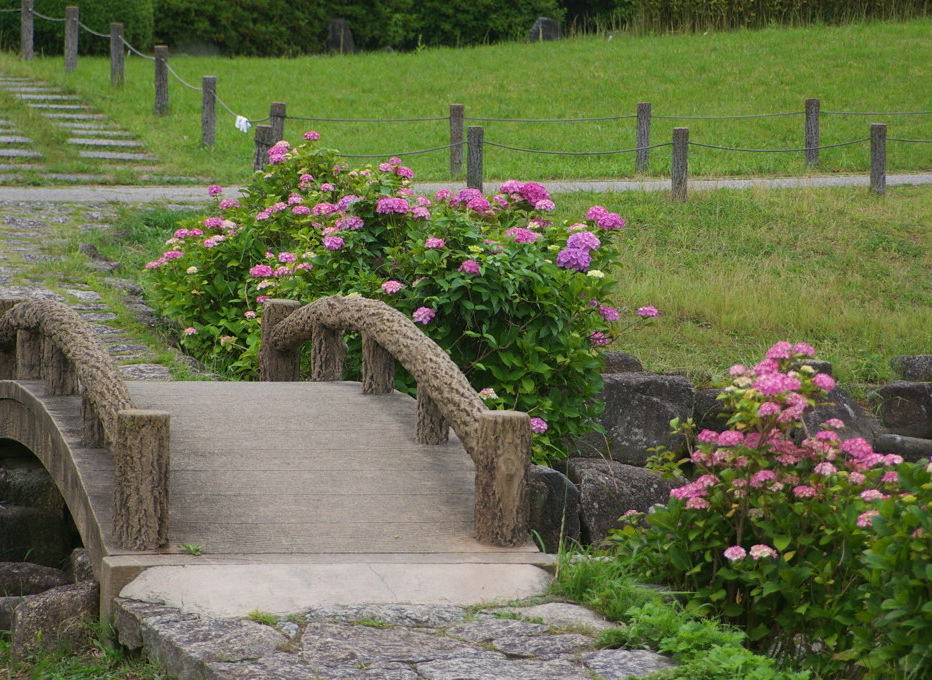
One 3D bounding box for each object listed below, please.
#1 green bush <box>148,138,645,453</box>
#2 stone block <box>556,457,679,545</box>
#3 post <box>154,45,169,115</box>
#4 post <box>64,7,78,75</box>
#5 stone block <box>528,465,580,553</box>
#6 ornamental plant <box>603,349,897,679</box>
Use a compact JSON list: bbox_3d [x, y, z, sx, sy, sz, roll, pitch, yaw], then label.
[{"bbox_3d":[-0.331,-0.253,21.888,2.496,1.472,1.920,1,5,0],"label":"green bush"},{"bbox_3d":[0.709,0.742,20.480,0.563,0.371,0.422,1,5,0],"label":"stone block"},{"bbox_3d":[-3.146,-2.686,46.080,0.132,0.723,0.132,1,5,0],"label":"post"},{"bbox_3d":[-4.381,-3.332,49.536,0.132,0.730,0.132,1,5,0],"label":"post"},{"bbox_3d":[0.356,0.753,19.712,0.320,0.384,0.346,1,5,0],"label":"stone block"},{"bbox_3d":[0.942,0.546,14.464,0.934,1.011,0.870,1,5,0],"label":"ornamental plant"}]

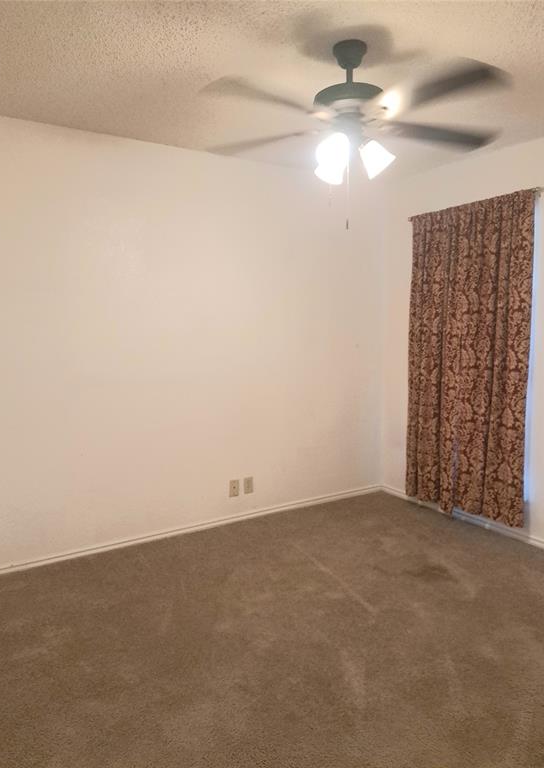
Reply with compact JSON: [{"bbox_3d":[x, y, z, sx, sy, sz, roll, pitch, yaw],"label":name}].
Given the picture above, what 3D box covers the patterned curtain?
[{"bbox_3d":[1.273,-0.135,3.557,0.090,2.055,0.965,-4,7,-31],"label":"patterned curtain"}]

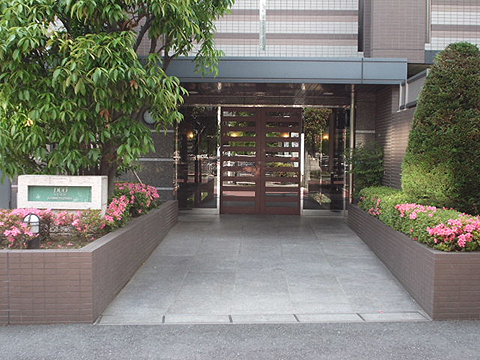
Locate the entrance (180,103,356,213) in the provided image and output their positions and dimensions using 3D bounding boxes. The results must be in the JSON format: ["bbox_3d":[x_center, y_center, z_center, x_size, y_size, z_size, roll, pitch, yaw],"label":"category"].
[{"bbox_3d":[0.448,-0.442,12.150,3.460,2.240,0.300,1,2,2],"label":"entrance"}]

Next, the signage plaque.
[{"bbox_3d":[-1.915,0.153,6.500,0.690,0.168,0.045,1,2,-1],"label":"signage plaque"}]

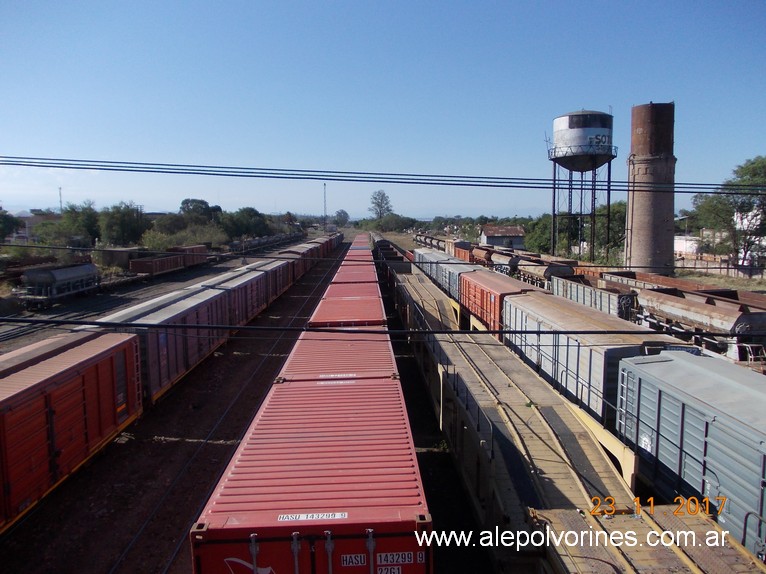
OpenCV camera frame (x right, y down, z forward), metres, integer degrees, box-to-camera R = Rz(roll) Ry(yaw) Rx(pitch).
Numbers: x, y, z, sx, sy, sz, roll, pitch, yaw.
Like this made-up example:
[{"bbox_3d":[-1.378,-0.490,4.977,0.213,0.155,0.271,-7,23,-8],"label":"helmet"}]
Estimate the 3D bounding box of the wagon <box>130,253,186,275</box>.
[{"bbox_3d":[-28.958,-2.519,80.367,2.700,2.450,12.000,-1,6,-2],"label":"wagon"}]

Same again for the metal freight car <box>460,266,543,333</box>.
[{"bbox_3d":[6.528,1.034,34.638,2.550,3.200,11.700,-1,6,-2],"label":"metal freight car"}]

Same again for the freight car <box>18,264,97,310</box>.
[{"bbox_3d":[-28.385,-0.191,55.029,2.700,3.400,9.500,-1,6,-2],"label":"freight car"}]

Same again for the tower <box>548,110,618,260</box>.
[{"bbox_3d":[25.767,-12.358,79.630,8.400,20.612,8.400,-1,6,-2],"label":"tower"}]

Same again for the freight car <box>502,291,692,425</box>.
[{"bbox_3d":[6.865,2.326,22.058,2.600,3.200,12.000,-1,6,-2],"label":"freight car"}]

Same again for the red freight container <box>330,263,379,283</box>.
[{"bbox_3d":[-1.627,0.395,38.810,2.438,2.591,12.145,-1,6,-2],"label":"red freight container"}]

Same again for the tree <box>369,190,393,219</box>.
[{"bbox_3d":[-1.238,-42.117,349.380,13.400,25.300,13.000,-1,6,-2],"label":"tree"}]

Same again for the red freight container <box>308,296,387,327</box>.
[{"bbox_3d":[-1.161,2.059,22.603,2.438,2.591,6.052,-1,6,-2],"label":"red freight container"}]

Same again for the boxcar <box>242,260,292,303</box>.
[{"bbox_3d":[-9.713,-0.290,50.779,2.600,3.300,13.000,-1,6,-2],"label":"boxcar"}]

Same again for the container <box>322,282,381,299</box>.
[{"bbox_3d":[-1.335,1.437,28.661,2.438,2.591,6.052,-1,6,-2],"label":"container"}]

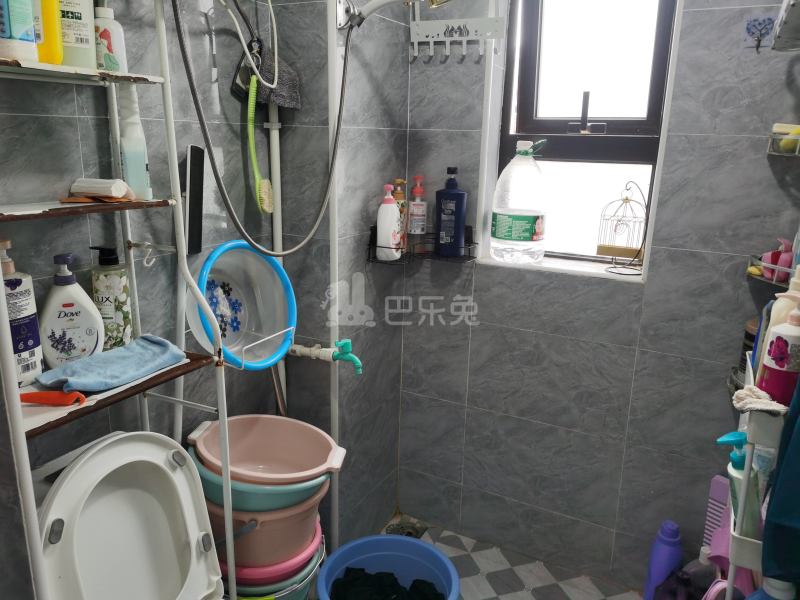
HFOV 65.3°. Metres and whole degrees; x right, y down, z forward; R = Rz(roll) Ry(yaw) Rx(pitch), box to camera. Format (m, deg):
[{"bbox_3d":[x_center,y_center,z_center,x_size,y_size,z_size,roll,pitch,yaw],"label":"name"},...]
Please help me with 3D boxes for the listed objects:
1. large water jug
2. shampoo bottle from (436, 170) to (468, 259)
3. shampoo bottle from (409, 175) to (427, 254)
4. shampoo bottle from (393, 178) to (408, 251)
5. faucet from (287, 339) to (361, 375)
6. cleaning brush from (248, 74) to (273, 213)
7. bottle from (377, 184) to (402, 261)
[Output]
[{"bbox_3d":[0.378,-0.310,1.966,0.170,0.364,0.170,5,15,12],"label":"large water jug"},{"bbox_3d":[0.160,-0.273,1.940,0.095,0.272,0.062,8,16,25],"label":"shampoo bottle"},{"bbox_3d":[0.059,-0.268,1.969,0.060,0.242,0.045,5,15,12],"label":"shampoo bottle"},{"bbox_3d":[0.002,-0.264,1.973,0.053,0.232,0.058,1,15,0],"label":"shampoo bottle"},{"bbox_3d":[-0.218,0.143,1.746,0.250,0.096,0.045,9,17,27],"label":"faucet"},{"bbox_3d":[-0.352,-0.391,1.584,0.060,0.338,0.050,9,17,27],"label":"cleaning brush"},{"bbox_3d":[-0.030,-0.232,1.864,0.075,0.222,0.058,-8,17,-31],"label":"bottle"}]

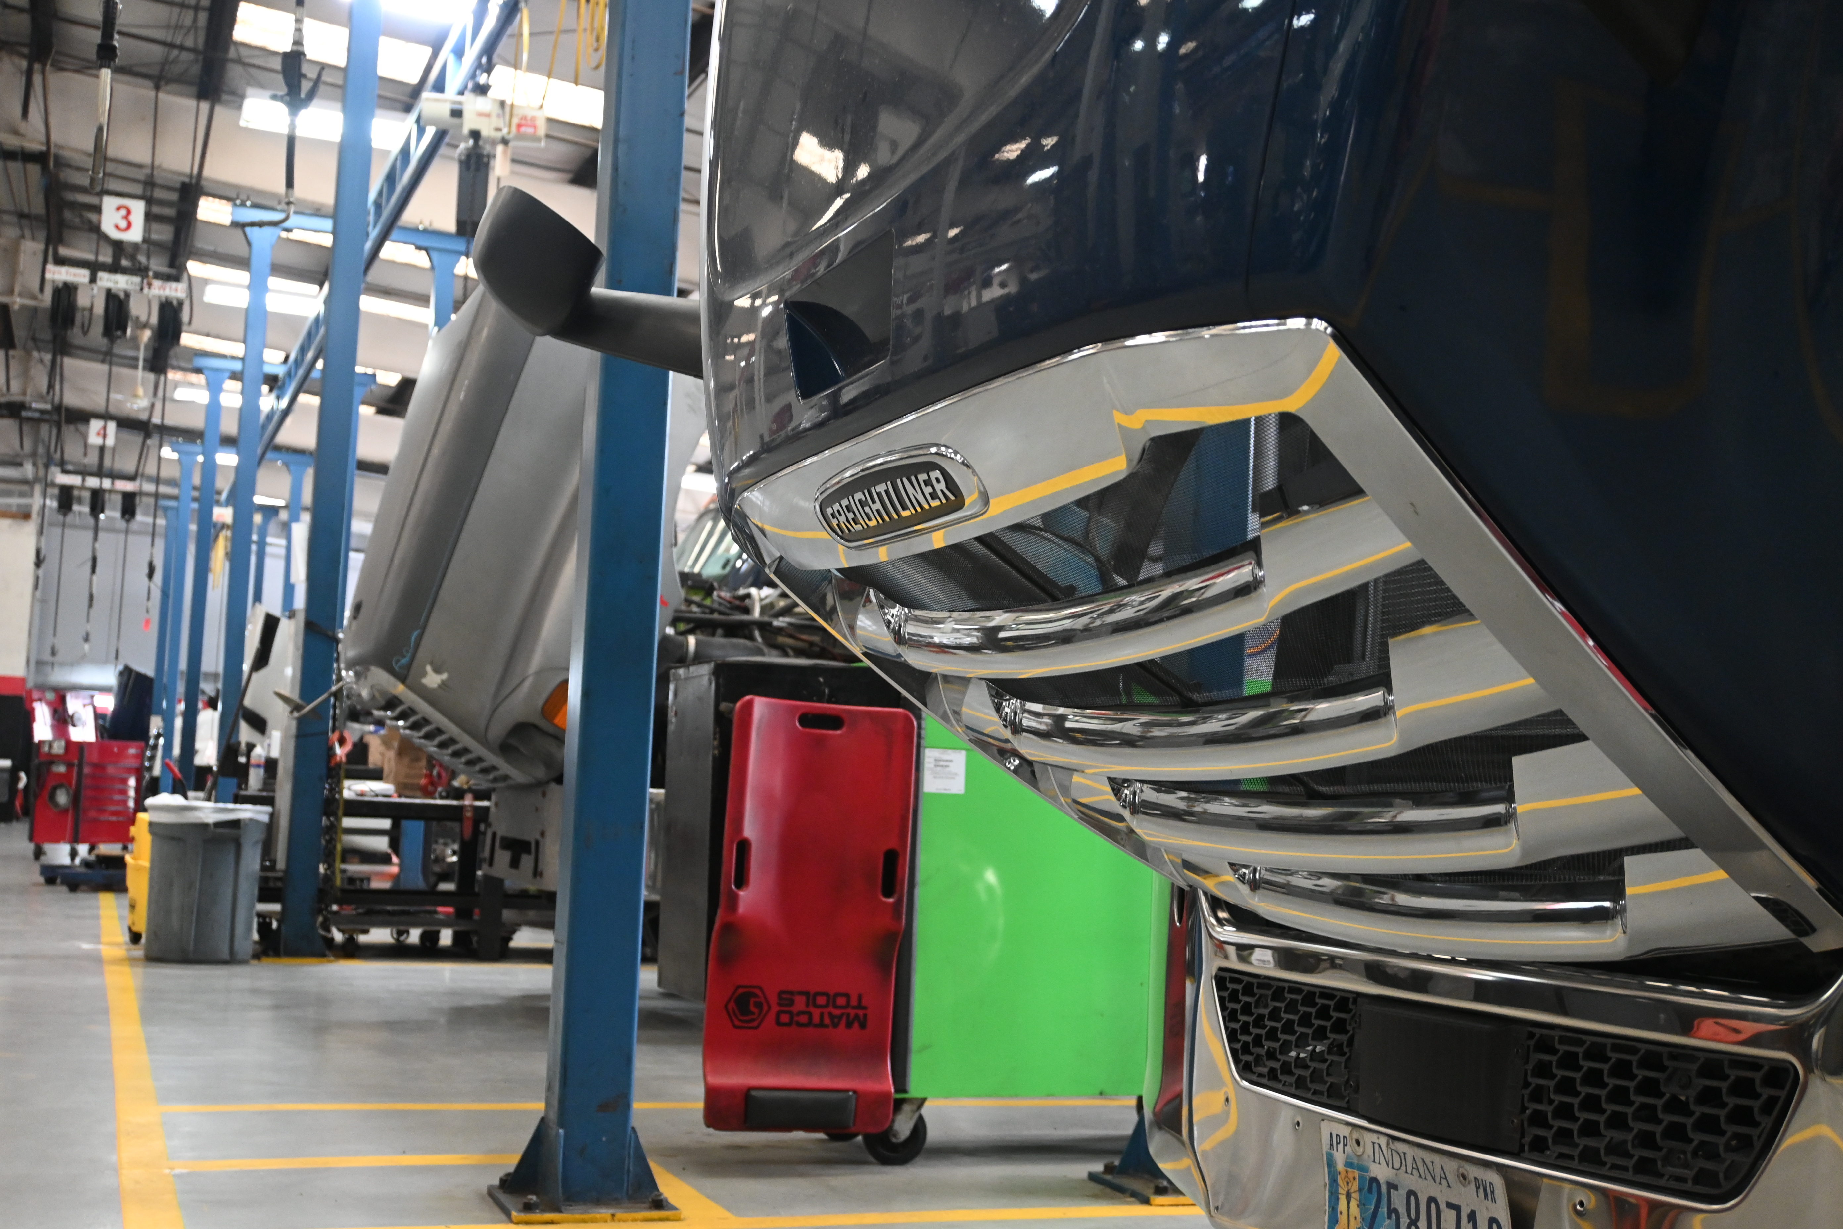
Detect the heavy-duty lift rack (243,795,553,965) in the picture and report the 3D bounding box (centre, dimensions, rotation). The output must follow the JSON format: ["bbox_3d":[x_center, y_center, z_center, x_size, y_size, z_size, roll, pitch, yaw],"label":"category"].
[{"bbox_3d":[-2.746,1.351,10.343,1.601,0.785,0.714,4,-6,-20],"label":"heavy-duty lift rack"}]

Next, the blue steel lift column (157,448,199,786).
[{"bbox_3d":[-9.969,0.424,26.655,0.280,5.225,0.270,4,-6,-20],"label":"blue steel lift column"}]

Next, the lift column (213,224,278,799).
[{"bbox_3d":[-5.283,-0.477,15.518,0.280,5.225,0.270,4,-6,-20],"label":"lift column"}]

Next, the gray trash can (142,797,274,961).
[{"bbox_3d":[-3.402,1.279,9.469,0.560,0.705,0.560,4,-6,-20],"label":"gray trash can"}]

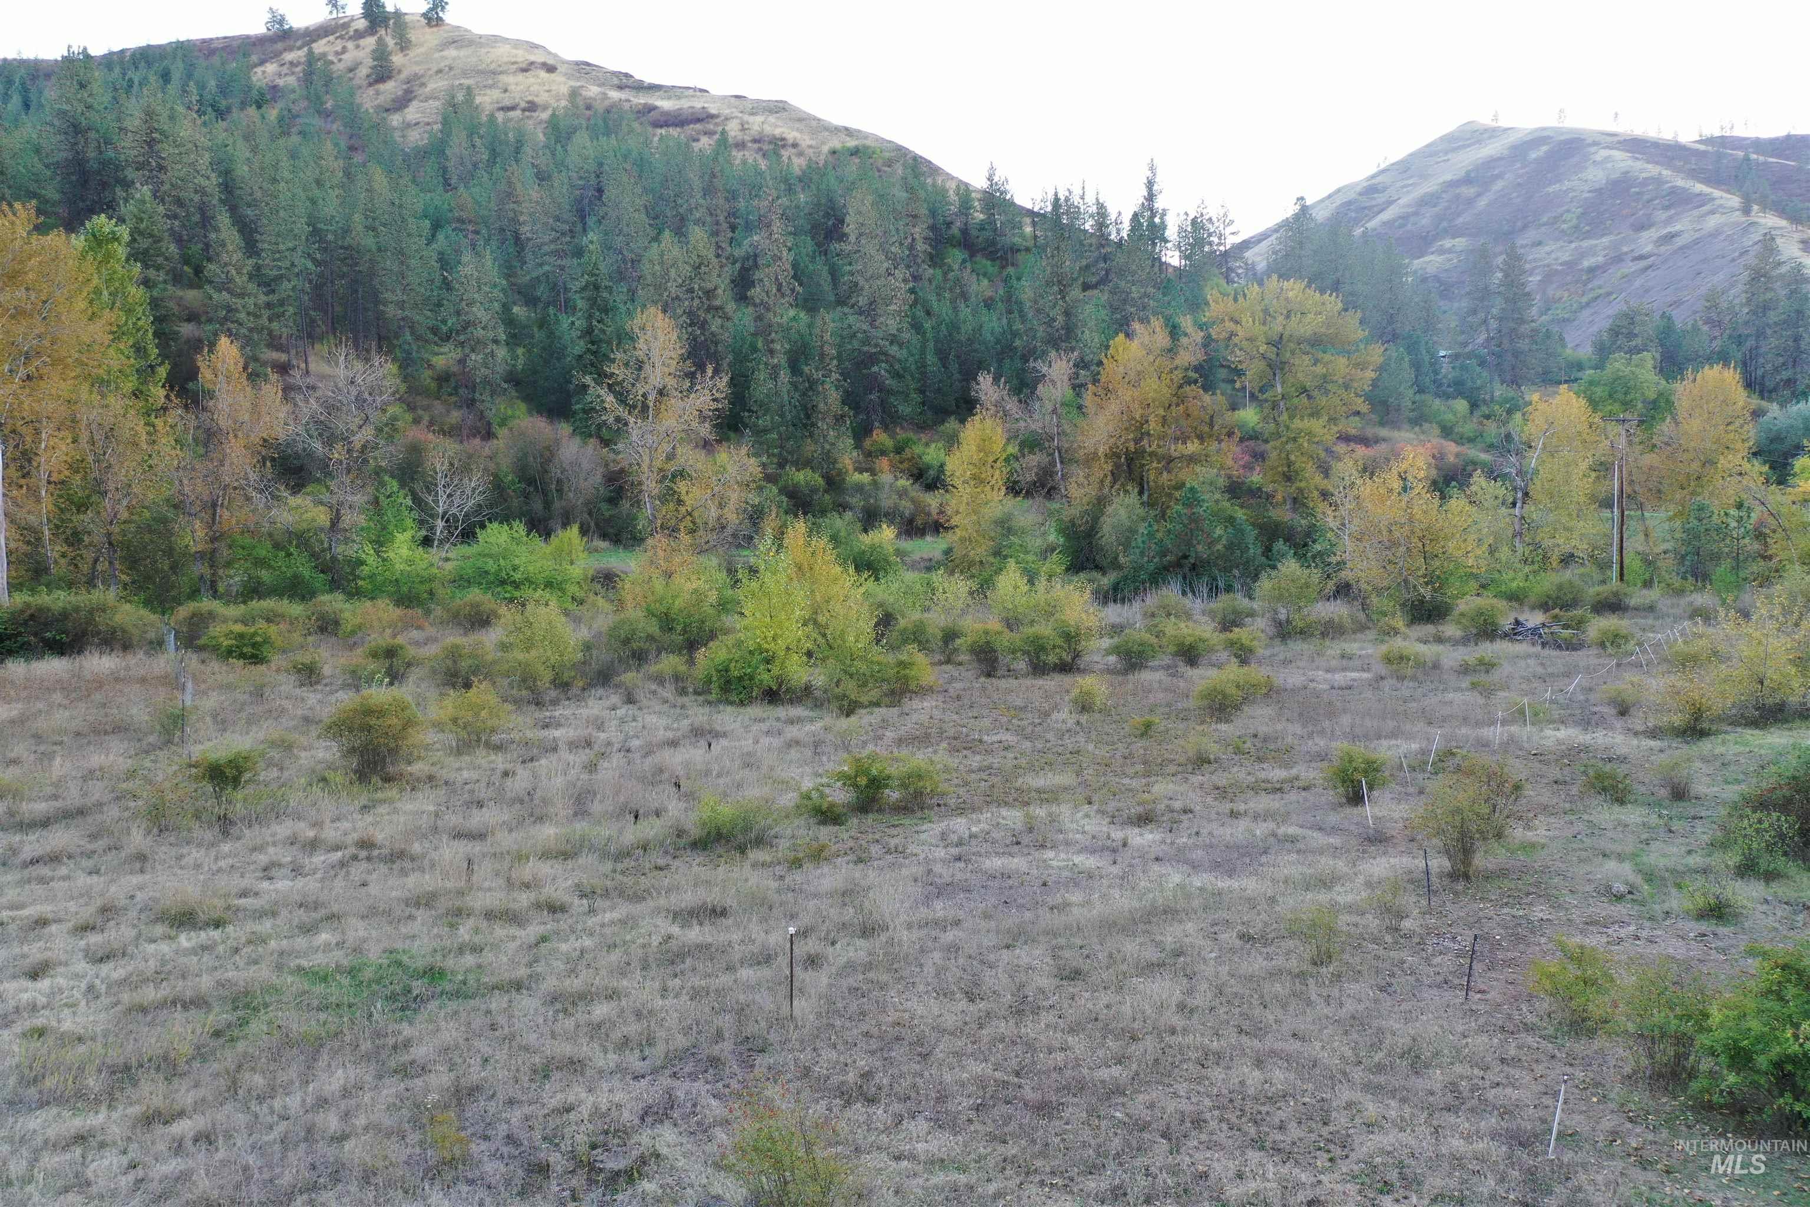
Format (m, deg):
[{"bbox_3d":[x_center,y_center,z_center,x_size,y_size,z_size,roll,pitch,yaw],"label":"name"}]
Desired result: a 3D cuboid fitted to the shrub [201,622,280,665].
[{"bbox_3d":[-26.350,1.599,55.692,3.190,1.550,2.550,0,8,0],"label":"shrub"}]

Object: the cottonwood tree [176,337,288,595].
[{"bbox_3d":[-36.367,-7.365,76.057,6.040,13.930,5.850,0,8,0],"label":"cottonwood tree"}]

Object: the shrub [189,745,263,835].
[{"bbox_3d":[-16.183,4.431,33.527,1.750,2.060,1.580,0,7,0],"label":"shrub"}]

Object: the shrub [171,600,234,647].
[{"bbox_3d":[-30.110,0.881,60.310,2.726,2.014,2.590,-3,7,-27],"label":"shrub"}]

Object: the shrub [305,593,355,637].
[{"bbox_3d":[-27.652,0.544,67.636,2.510,1.980,2.260,0,7,0],"label":"shrub"}]

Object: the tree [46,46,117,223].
[{"bbox_3d":[-118.716,-66.669,203.237,10.620,26.040,10.300,0,8,0],"label":"tree"}]

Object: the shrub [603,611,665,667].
[{"bbox_3d":[-11.063,1.444,57.500,2.540,2.310,2.410,0,5,0],"label":"shrub"}]

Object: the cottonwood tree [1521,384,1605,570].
[{"bbox_3d":[45.044,-8.295,96.000,5.577,12.986,5.298,0,5,0],"label":"cottonwood tree"}]

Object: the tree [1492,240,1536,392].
[{"bbox_3d":[92.887,-43.635,215.000,6.563,23.096,6.234,0,5,0],"label":"tree"}]

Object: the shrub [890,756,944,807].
[{"bbox_3d":[0.298,4.211,33.000,1.290,1.330,1.230,0,5,0],"label":"shrub"}]

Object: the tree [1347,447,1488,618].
[{"bbox_3d":[26.587,-3.631,73.000,7.188,8.931,6.828,0,5,0],"label":"tree"}]

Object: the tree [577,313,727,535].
[{"bbox_3d":[-19.974,-13.954,112.000,11.930,19.350,10.740,0,5,0],"label":"tree"}]

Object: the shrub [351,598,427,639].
[{"bbox_3d":[-25.339,0.763,69.000,3.740,1.940,2.810,0,5,0],"label":"shrub"}]

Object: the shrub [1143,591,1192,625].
[{"bbox_3d":[12.341,0.268,66.405,2.335,1.879,2.218,1,6,11],"label":"shrub"}]

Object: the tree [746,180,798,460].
[{"bbox_3d":[-12.987,-27.698,138.272,5.280,25.520,5.120,0,8,0],"label":"tree"}]

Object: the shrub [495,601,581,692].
[{"bbox_3d":[-12.808,1.512,49.136,2.961,3.237,2.813,-2,6,-15],"label":"shrub"}]

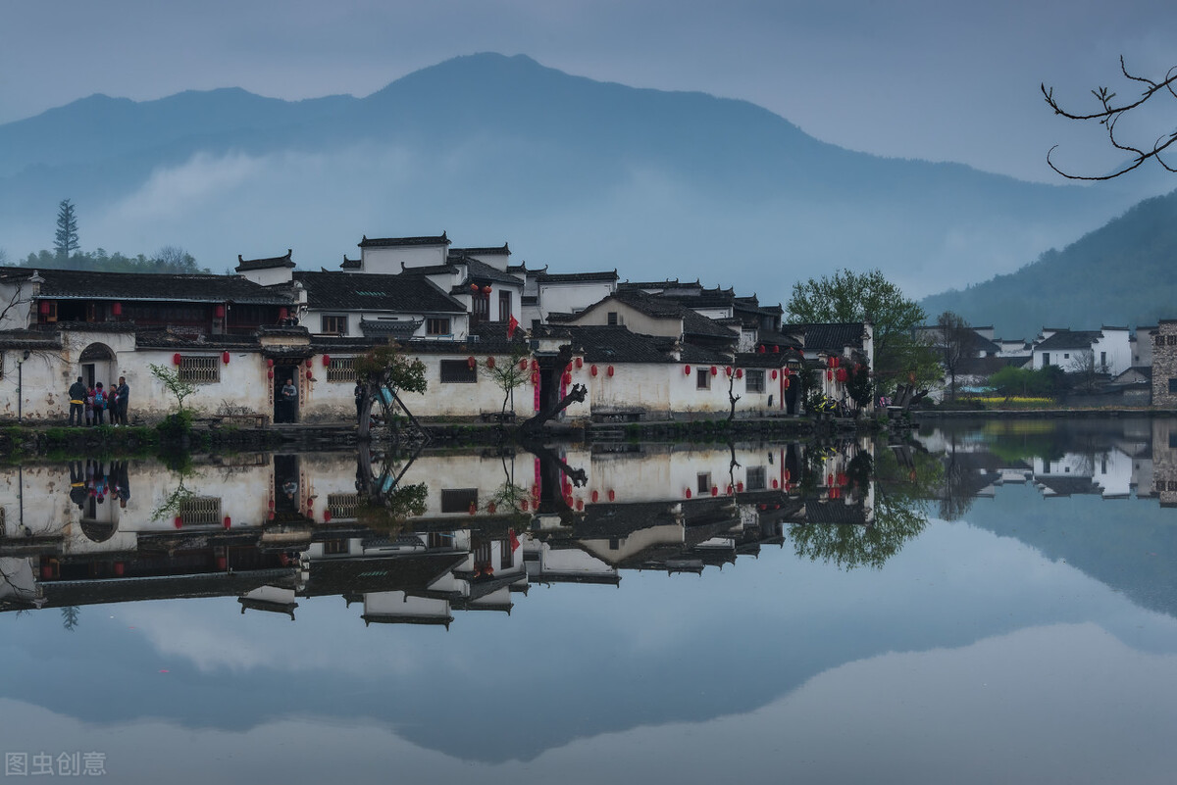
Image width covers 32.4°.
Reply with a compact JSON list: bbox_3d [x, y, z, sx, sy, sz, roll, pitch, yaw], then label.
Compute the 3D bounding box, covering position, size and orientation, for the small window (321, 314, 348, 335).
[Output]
[{"bbox_3d":[-10.866,-2.876,86.800,1.430,0.970,0.150,0,-1,-40],"label":"small window"}]

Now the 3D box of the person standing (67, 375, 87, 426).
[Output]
[{"bbox_3d":[-17.774,0.317,70.500,0.600,1.710,0.420,0,0,12],"label":"person standing"}]

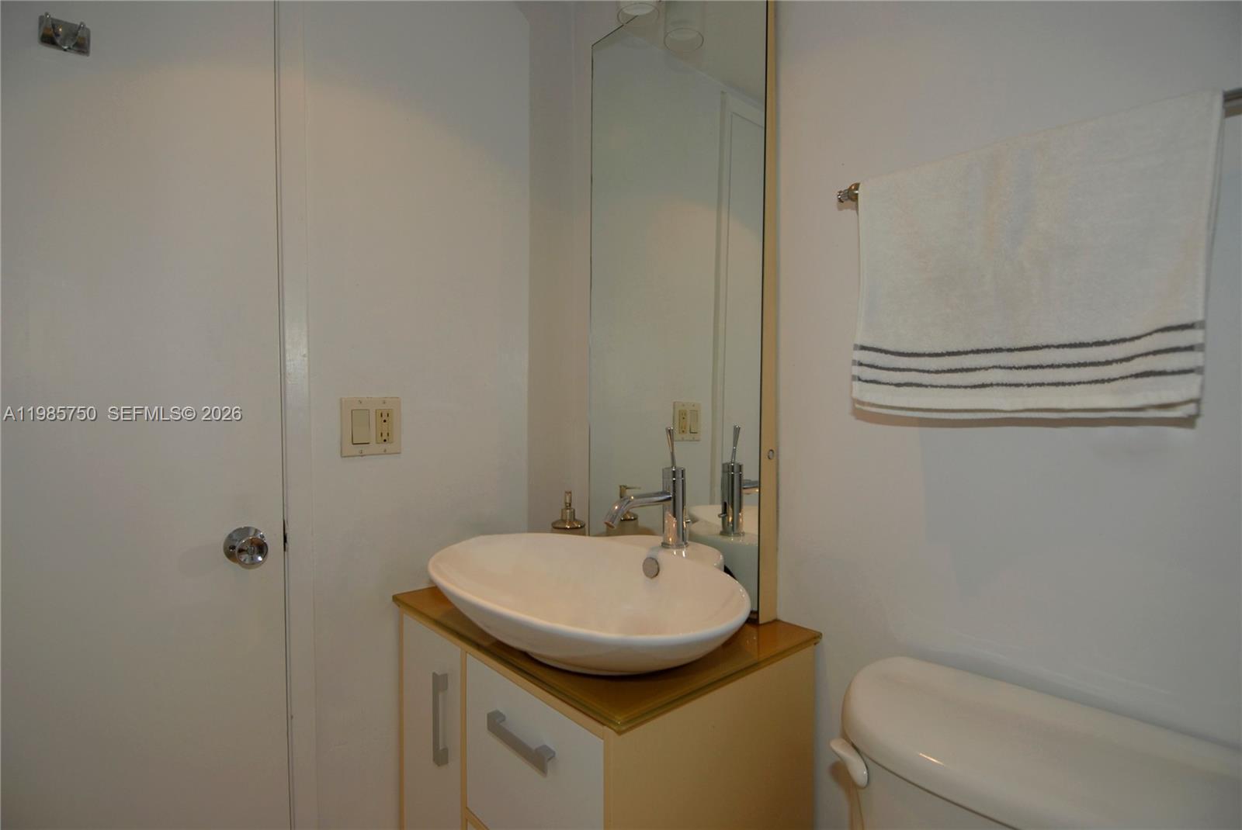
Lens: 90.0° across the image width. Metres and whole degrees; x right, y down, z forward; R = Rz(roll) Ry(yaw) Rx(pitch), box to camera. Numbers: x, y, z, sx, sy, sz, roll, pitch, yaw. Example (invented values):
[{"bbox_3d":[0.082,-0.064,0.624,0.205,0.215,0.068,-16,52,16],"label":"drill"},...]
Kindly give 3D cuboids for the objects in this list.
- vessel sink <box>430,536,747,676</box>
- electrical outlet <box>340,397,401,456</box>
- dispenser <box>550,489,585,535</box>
[{"bbox_3d":[-0.039,0.308,1.027,0.458,0.134,0.632,-2,2,-43],"label":"vessel sink"},{"bbox_3d":[-0.492,0.023,1.230,0.117,0.114,0.010,-2,2,-43],"label":"electrical outlet"},{"bbox_3d":[-0.118,0.268,1.391,0.076,0.192,0.084,0,2,-7],"label":"dispenser"}]

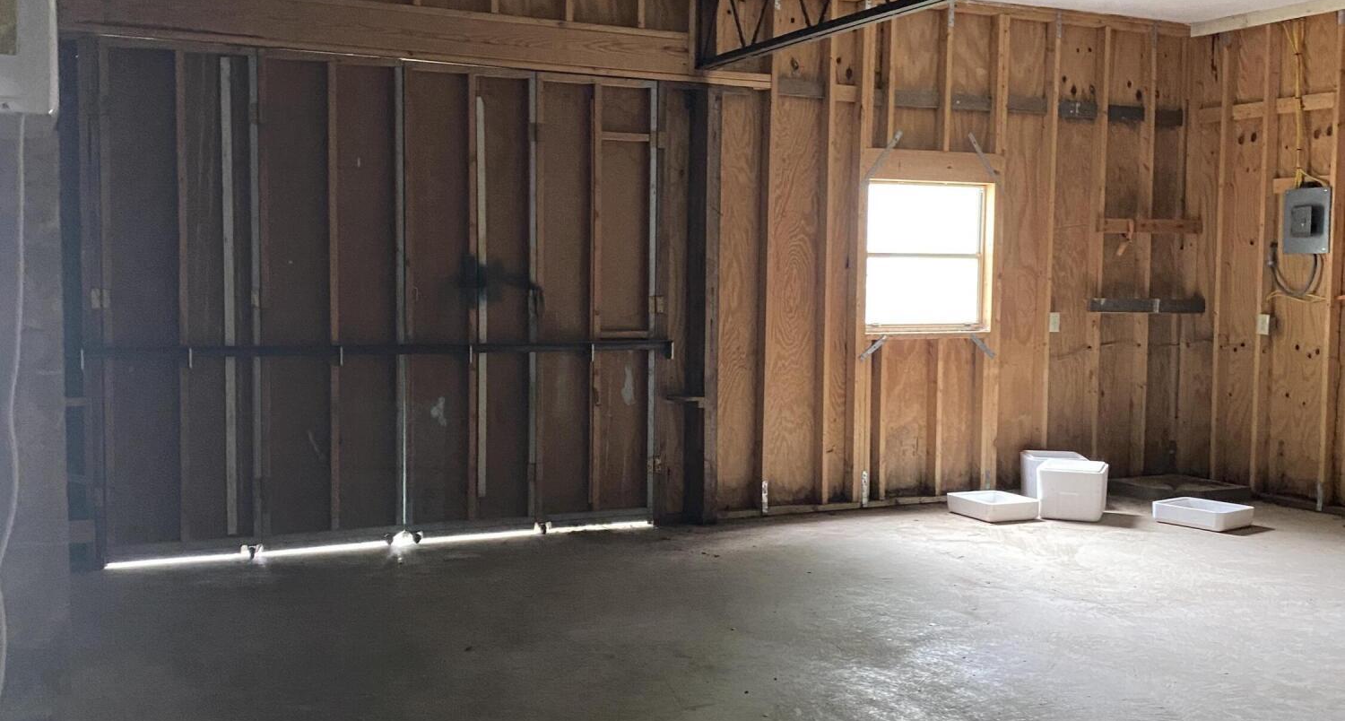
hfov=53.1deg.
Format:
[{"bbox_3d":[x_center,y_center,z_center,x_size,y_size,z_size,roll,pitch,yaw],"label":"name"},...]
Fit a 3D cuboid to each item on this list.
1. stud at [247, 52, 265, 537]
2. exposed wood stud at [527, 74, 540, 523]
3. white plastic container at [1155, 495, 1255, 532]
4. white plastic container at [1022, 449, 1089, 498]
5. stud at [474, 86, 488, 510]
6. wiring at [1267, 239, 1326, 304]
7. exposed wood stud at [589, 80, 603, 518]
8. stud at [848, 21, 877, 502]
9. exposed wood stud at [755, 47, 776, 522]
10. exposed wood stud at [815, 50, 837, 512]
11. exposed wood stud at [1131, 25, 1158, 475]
[{"bbox_3d":[-1.993,-0.299,6.428,0.038,2.297,0.089,-2,4,-27],"label":"stud"},{"bbox_3d":[-0.729,-0.312,7.113,0.040,2.345,0.089,-1,5,-26],"label":"exposed wood stud"},{"bbox_3d":[2.981,0.863,7.558,0.330,0.102,0.405,-3,5,-36],"label":"white plastic container"},{"bbox_3d":[2.359,0.718,8.339,0.350,0.285,0.360,1,4,1],"label":"white plastic container"},{"bbox_3d":[-0.993,-0.315,6.931,0.040,2.086,0.070,-2,4,-27],"label":"stud"},{"bbox_3d":[3.817,-0.548,8.255,0.080,0.390,0.380,-1,5,-26],"label":"wiring"},{"bbox_3d":[-0.418,-0.328,7.219,0.038,2.283,0.089,-2,4,-27],"label":"exposed wood stud"},{"bbox_3d":[1.125,-0.635,7.989,0.089,2.968,0.089,-1,4,-26],"label":"stud"},{"bbox_3d":[0.550,-0.618,7.692,0.040,2.945,0.089,-1,5,-26],"label":"exposed wood stud"},{"bbox_3d":[0.901,-0.637,7.880,0.038,2.954,0.089,-1,4,-26],"label":"exposed wood stud"},{"bbox_3d":[3.133,-0.689,8.965,0.038,2.940,0.089,-2,4,-27],"label":"exposed wood stud"}]

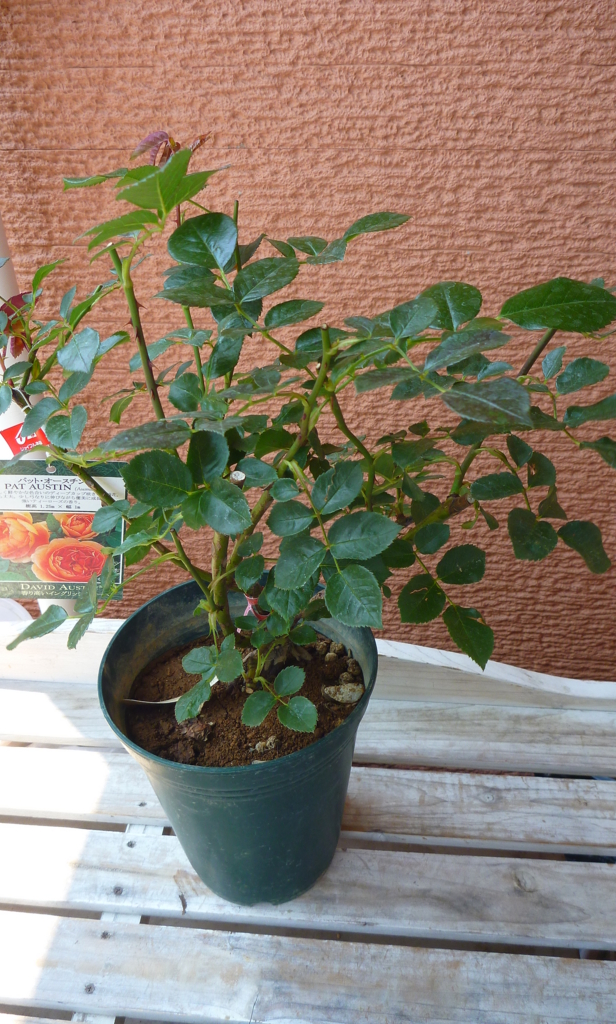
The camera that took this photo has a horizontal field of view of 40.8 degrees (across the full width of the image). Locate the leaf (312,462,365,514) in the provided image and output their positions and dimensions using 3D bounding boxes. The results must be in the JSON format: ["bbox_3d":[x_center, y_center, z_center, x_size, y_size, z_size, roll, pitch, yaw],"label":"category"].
[{"bbox_3d":[0.017,-0.013,0.452,0.027,0.007,0.040,20,55,28],"label":"leaf"}]

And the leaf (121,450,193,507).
[{"bbox_3d":[-0.088,-0.019,0.479,0.043,0.008,0.031,20,79,-5],"label":"leaf"}]

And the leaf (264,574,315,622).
[{"bbox_3d":[-0.012,0.054,0.537,0.032,0.036,0.010,6,9,-1],"label":"leaf"}]

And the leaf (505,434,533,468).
[{"bbox_3d":[0.130,-0.038,0.511,0.021,0.009,0.030,26,40,-23],"label":"leaf"}]

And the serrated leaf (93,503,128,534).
[{"bbox_3d":[-0.126,0.005,0.521,0.023,0.005,0.020,-37,77,-17],"label":"serrated leaf"}]

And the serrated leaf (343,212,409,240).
[{"bbox_3d":[0.035,-0.145,0.421,0.036,0.005,0.021,-15,42,15],"label":"serrated leaf"}]

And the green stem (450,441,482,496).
[{"bbox_3d":[0.102,-0.028,0.532,0.009,0.044,0.008,9,35,-9],"label":"green stem"}]

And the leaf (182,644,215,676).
[{"bbox_3d":[-0.074,0.101,0.567,0.024,0.005,0.021,11,54,11],"label":"leaf"}]

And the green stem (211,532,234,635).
[{"bbox_3d":[-0.059,0.051,0.575,0.011,0.090,0.010,-3,34,-1],"label":"green stem"}]

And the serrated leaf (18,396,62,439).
[{"bbox_3d":[-0.163,-0.058,0.505,0.032,0.009,0.016,-40,62,-11],"label":"serrated leaf"}]

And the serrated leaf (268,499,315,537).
[{"bbox_3d":[-0.010,0.003,0.471,0.027,0.006,0.022,-5,76,-1],"label":"serrated leaf"}]

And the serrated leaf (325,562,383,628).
[{"bbox_3d":[0.027,0.050,0.493,0.031,0.008,0.042,-37,77,-6],"label":"serrated leaf"}]

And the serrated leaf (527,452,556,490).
[{"bbox_3d":[0.147,-0.024,0.524,0.019,0.006,0.028,26,60,8],"label":"serrated leaf"}]

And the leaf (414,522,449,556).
[{"bbox_3d":[0.077,0.016,0.512,0.026,0.007,0.019,-36,76,-1],"label":"leaf"}]

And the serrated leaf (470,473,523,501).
[{"bbox_3d":[0.119,-0.016,0.522,0.035,0.007,0.024,2,47,-9],"label":"serrated leaf"}]

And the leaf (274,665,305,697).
[{"bbox_3d":[-0.012,0.112,0.552,0.018,0.007,0.026,42,74,14],"label":"leaf"}]

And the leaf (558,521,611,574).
[{"bbox_3d":[0.193,0.024,0.571,0.042,0.008,0.023,39,70,9],"label":"leaf"}]

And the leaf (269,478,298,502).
[{"bbox_3d":[-0.014,-0.013,0.485,0.017,0.014,0.006,-2,-9,-1],"label":"leaf"}]

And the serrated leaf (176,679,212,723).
[{"bbox_3d":[-0.079,0.131,0.577,0.019,0.006,0.037,27,68,40],"label":"serrated leaf"}]

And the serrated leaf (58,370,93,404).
[{"bbox_3d":[-0.132,-0.074,0.474,0.018,0.005,0.032,9,57,29],"label":"serrated leaf"}]

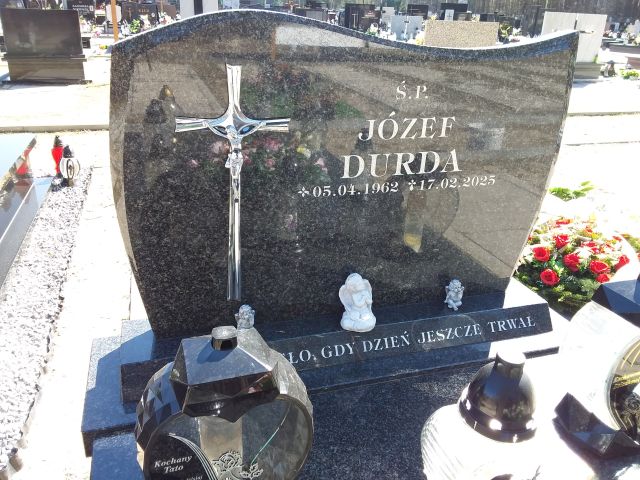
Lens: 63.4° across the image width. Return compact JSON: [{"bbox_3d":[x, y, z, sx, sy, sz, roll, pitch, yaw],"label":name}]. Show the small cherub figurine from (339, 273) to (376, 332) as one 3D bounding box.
[{"bbox_3d":[0.085,0.147,1.280,0.089,0.144,0.072,-5,24,-18],"label":"small cherub figurine"}]

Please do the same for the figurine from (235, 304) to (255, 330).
[{"bbox_3d":[-0.179,0.189,1.236,0.050,0.079,0.045,-5,24,-18],"label":"figurine"}]

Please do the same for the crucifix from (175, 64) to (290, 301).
[{"bbox_3d":[-0.179,-0.096,1.121,0.238,0.532,0.030,-5,24,-18],"label":"crucifix"}]

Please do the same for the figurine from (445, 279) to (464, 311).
[{"bbox_3d":[0.361,0.143,1.400,0.051,0.083,0.045,2,23,-1],"label":"figurine"}]

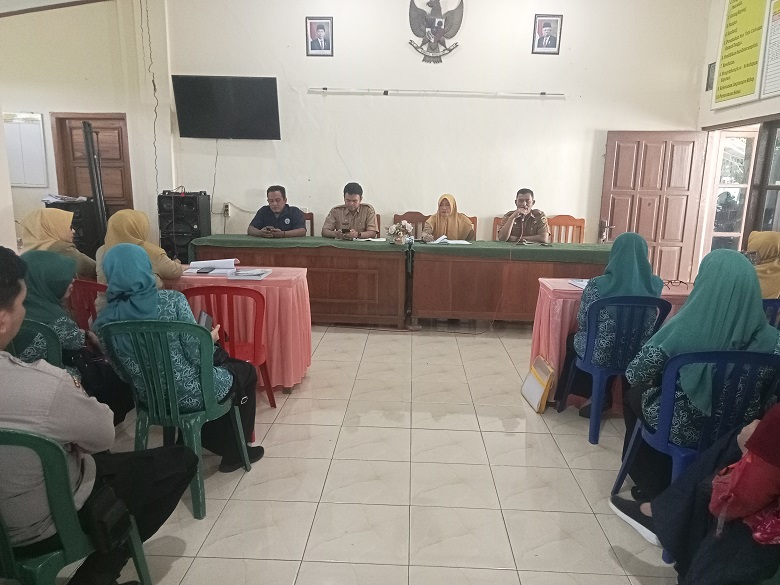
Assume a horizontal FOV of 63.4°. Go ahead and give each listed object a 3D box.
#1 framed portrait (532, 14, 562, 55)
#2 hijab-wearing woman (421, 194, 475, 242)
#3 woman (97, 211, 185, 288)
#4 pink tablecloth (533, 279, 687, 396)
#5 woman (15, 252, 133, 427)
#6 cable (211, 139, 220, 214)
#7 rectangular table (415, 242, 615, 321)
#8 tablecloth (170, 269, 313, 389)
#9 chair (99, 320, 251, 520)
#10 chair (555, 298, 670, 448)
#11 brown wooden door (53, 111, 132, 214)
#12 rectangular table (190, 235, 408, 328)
[{"bbox_3d":[1.672,-2.736,6.698,0.285,0.385,0.040,2,19,2],"label":"framed portrait"},{"bbox_3d":[0.608,-0.409,6.735,0.540,1.265,0.680,2,10,2],"label":"hijab-wearing woman"},{"bbox_3d":[-1.489,0.104,3.857,0.540,1.200,0.720,6,11,24],"label":"woman"},{"bbox_3d":[1.682,0.321,4.256,1.370,0.750,0.550,2,10,2],"label":"pink tablecloth"},{"bbox_3d":[-1.546,0.316,3.035,0.500,1.060,0.740,6,11,24],"label":"woman"},{"bbox_3d":[-2.025,-1.333,7.293,0.100,0.850,0.030,2,10,2],"label":"cable"},{"bbox_3d":[1.237,-0.069,6.359,2.000,0.790,0.660,2,10,2],"label":"rectangular table"},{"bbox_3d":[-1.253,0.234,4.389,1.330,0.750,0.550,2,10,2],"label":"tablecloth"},{"bbox_3d":[-0.904,0.488,2.776,0.480,0.845,0.530,3,10,8],"label":"chair"},{"bbox_3d":[1.260,0.387,3.628,0.470,0.835,0.540,1,10,-2],"label":"chair"},{"bbox_3d":[-3.544,-1.065,7.573,0.880,2.090,0.120,2,10,2],"label":"brown wooden door"},{"bbox_3d":[-0.880,-0.131,6.454,2.080,0.790,0.660,2,10,2],"label":"rectangular table"}]

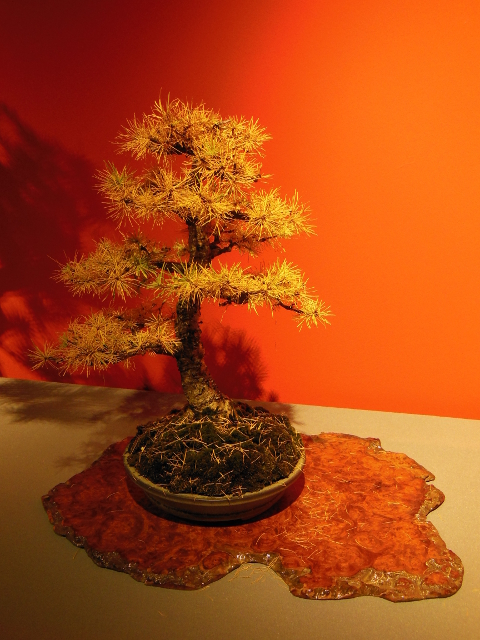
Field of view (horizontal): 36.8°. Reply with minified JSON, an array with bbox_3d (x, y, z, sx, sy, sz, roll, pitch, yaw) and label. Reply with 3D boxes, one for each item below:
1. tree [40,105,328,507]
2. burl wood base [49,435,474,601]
[{"bbox_3d":[-0.092,-0.038,1.057,0.455,0.550,0.370,2,21,6],"label":"tree"},{"bbox_3d":[0.006,0.288,1.157,0.638,0.025,0.405,2,21,6],"label":"burl wood base"}]

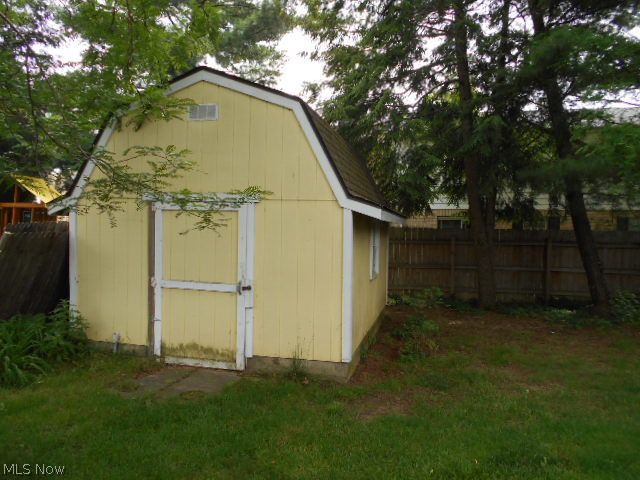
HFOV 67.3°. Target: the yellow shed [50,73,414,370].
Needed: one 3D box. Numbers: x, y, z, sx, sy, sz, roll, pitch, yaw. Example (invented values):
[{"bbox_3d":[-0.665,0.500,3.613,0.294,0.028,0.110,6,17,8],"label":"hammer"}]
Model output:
[{"bbox_3d":[-0.927,-0.317,7.720,4.290,3.550,4.210,2,2,14],"label":"yellow shed"}]

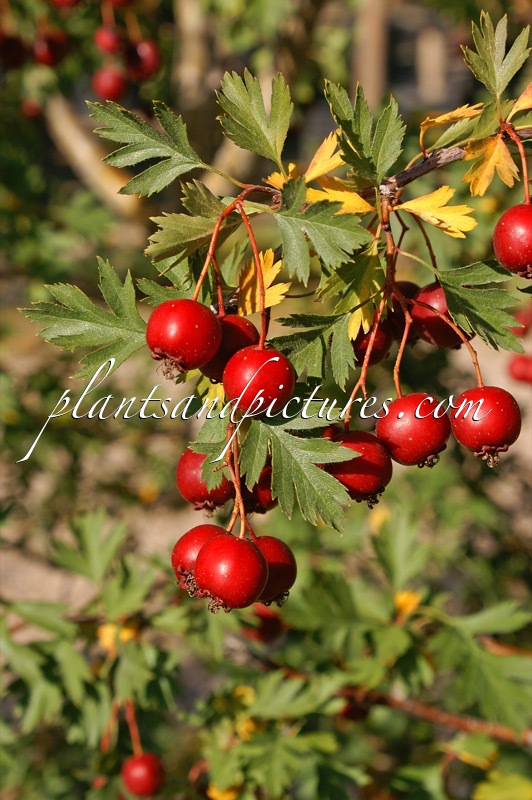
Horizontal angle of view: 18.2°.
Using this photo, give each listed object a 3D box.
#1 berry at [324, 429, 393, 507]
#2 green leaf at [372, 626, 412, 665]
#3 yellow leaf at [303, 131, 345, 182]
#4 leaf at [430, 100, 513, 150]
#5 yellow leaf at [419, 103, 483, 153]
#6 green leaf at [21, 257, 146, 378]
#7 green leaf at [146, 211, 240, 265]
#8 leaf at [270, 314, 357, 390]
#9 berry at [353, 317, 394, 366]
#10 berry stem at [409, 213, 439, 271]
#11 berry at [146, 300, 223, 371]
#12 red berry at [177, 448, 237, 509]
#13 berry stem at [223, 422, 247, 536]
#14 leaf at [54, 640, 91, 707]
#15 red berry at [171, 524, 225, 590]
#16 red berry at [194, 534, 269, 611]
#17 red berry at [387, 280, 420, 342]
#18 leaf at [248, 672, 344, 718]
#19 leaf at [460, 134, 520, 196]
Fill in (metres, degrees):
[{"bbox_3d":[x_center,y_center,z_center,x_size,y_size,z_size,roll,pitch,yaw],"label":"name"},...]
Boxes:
[{"bbox_3d":[0.024,0.018,0.435,0.018,0.020,0.018,-19,3,0],"label":"berry"},{"bbox_3d":[0.056,0.109,0.740,0.018,0.008,0.019,-18,53,-6],"label":"green leaf"},{"bbox_3d":[0.016,-0.065,0.445,0.010,0.015,0.007,41,0,11],"label":"yellow leaf"},{"bbox_3d":[0.057,-0.076,0.464,0.024,0.007,0.015,-31,41,-3],"label":"leaf"},{"bbox_3d":[0.049,-0.072,0.440,0.016,0.011,0.009,-15,6,-3],"label":"yellow leaf"},{"bbox_3d":[-0.040,-0.018,0.368,0.028,0.027,0.009,1,13,6],"label":"green leaf"},{"bbox_3d":[-0.020,-0.045,0.466,0.026,0.017,0.008,-5,52,-3],"label":"green leaf"},{"bbox_3d":[0.010,-0.011,0.370,0.019,0.017,0.008,-1,13,-6],"label":"leaf"},{"bbox_3d":[0.026,-0.017,0.450,0.016,0.017,0.016,-27,6,0],"label":"berry"},{"bbox_3d":[0.038,-0.038,0.400,0.002,0.016,0.003,-25,0,0],"label":"berry stem"},{"bbox_3d":[-0.022,-0.017,0.450,0.020,0.021,0.020,15,-9,0],"label":"berry"},{"bbox_3d":[-0.014,0.018,0.378,0.014,0.015,0.014,0,13,0],"label":"red berry"},{"bbox_3d":[-0.007,0.017,0.360,0.004,0.025,0.004,-4,13,0],"label":"berry stem"},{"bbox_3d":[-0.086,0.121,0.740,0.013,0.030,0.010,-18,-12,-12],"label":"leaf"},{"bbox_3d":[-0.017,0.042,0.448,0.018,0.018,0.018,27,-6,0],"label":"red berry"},{"bbox_3d":[-0.008,0.040,0.388,0.017,0.018,0.017,9,-3,0],"label":"red berry"},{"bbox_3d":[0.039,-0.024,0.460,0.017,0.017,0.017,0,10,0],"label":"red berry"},{"bbox_3d":[0.012,0.110,0.620,0.035,0.007,0.022,-4,42,-14],"label":"leaf"},{"bbox_3d":[0.053,-0.055,0.388,0.013,0.013,0.006,12,6,2],"label":"leaf"}]

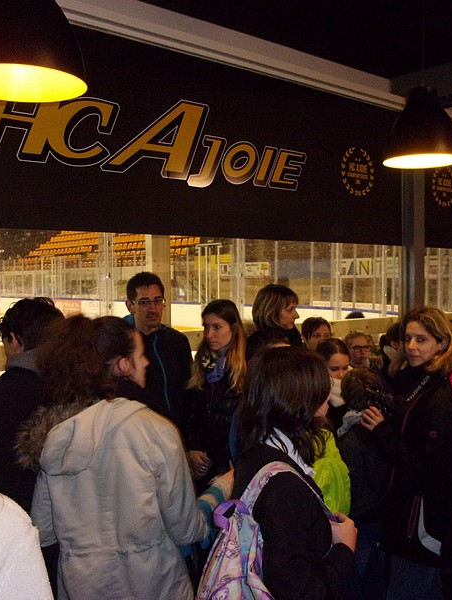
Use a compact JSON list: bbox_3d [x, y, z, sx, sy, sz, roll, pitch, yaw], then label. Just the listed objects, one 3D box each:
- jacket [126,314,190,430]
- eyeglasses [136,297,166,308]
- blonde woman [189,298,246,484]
[{"bbox_3d":[-0.350,0.419,2.892,0.520,0.700,0.320,-2,2,-35],"label":"jacket"},{"bbox_3d":[-0.345,0.013,2.830,0.142,0.043,0.140,-1,2,-26],"label":"eyeglasses"},{"bbox_3d":[-0.029,0.813,2.877,0.460,1.640,0.310,0,2,16],"label":"blonde woman"}]

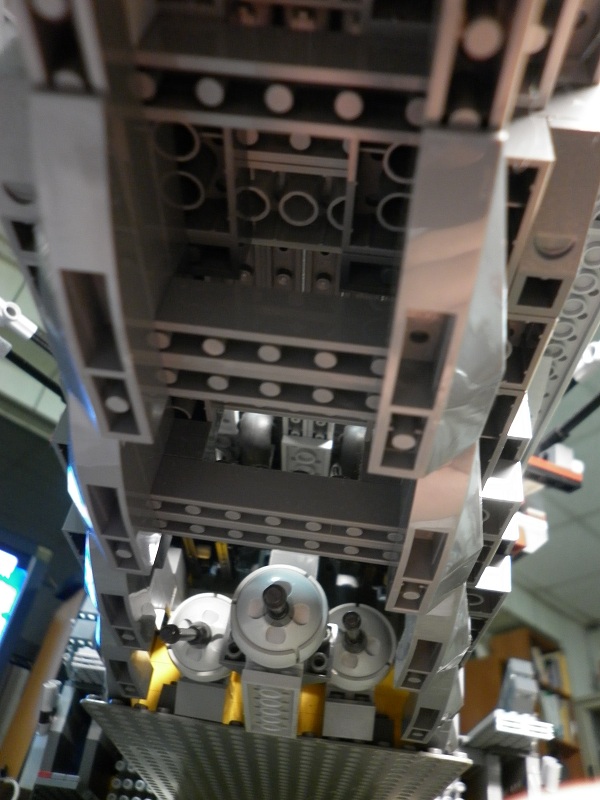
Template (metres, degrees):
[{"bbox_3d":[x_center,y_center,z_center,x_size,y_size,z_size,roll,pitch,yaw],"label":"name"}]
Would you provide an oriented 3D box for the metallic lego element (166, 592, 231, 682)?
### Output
[{"bbox_3d":[-0.029,0.075,0.205,0.025,0.025,0.009,7,-39,4],"label":"metallic lego element"}]

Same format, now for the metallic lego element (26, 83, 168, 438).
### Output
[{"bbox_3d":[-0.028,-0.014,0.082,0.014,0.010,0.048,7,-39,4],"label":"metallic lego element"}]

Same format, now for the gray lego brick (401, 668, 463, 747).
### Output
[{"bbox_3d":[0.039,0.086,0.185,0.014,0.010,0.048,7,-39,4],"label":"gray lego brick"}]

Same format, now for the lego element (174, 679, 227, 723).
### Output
[{"bbox_3d":[-0.032,0.101,0.213,0.016,0.010,0.011,7,-39,4],"label":"lego element"}]

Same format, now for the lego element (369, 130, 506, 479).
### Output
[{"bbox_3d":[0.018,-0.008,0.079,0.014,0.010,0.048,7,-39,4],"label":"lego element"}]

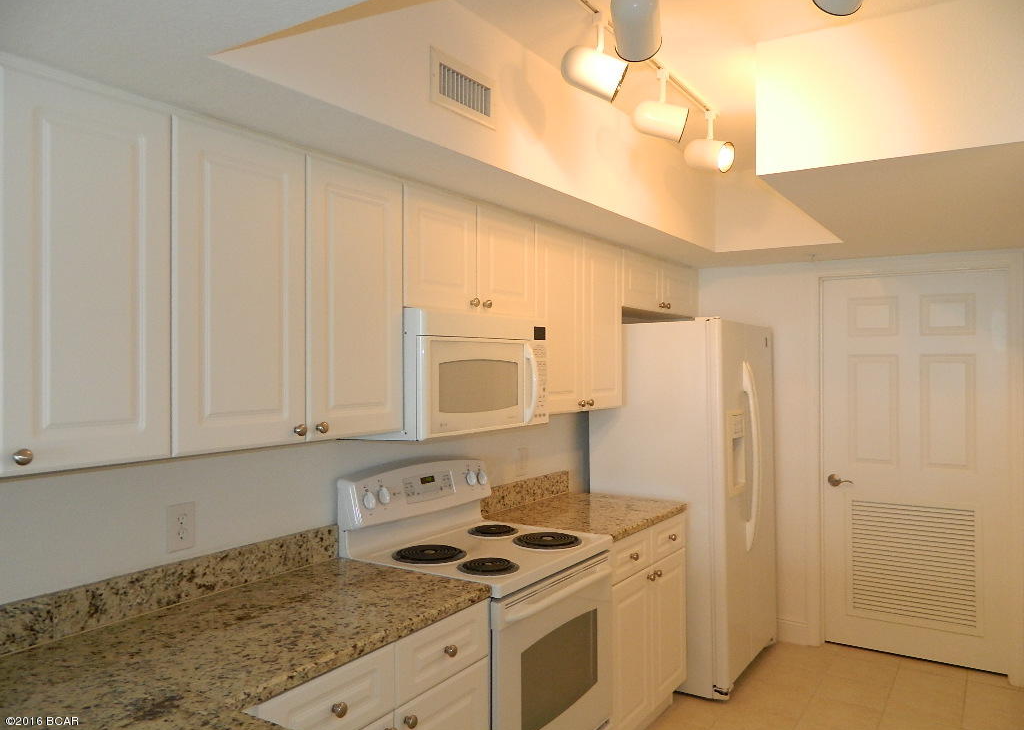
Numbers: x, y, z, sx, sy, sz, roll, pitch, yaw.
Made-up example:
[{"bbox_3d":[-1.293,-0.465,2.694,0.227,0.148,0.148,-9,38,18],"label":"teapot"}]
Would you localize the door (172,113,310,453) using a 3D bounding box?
[{"bbox_3d":[-0.656,-0.175,1.793,0.022,0.755,0.378,0,0,34],"label":"door"}]

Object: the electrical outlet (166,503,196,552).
[{"bbox_3d":[-0.884,0.437,1.983,0.010,0.121,0.073,0,0,34],"label":"electrical outlet"}]

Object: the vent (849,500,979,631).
[{"bbox_3d":[2.103,1.034,3.875,0.600,0.615,0.025,0,0,34],"label":"vent"}]

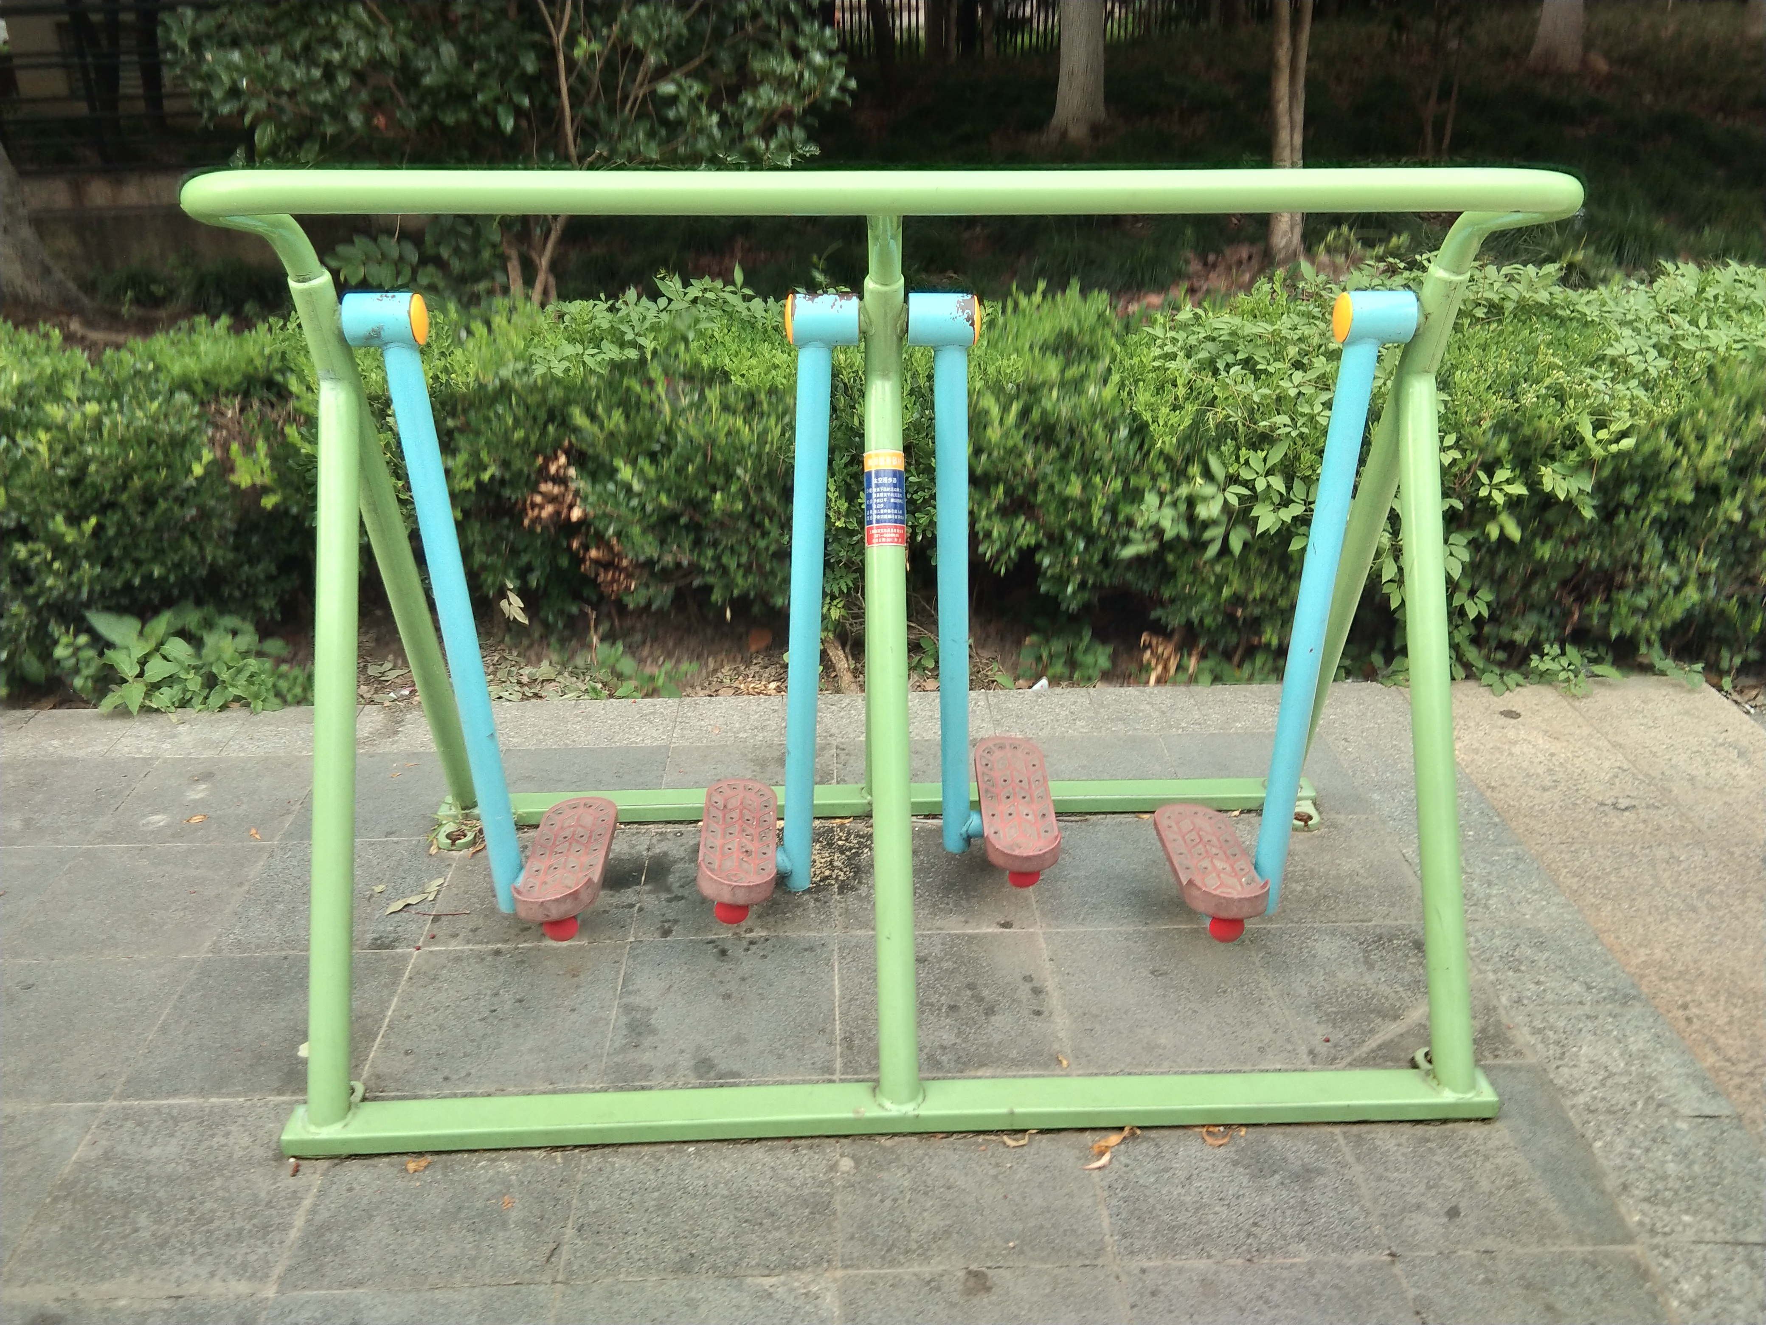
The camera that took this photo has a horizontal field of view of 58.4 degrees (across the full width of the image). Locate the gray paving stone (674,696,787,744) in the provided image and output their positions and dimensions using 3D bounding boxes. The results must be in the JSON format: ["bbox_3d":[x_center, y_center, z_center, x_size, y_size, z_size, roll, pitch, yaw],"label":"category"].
[{"bbox_3d":[-0.360,0.153,3.720,0.251,0.040,0.259,-1,24,-2],"label":"gray paving stone"}]

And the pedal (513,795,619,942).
[{"bbox_3d":[-0.570,0.373,2.885,0.138,0.104,0.388,-1,25,0],"label":"pedal"}]

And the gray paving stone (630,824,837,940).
[{"bbox_3d":[-0.277,0.440,3.059,0.374,0.040,0.408,-1,24,-2],"label":"gray paving stone"}]

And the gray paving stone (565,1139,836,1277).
[{"bbox_3d":[-0.254,0.772,2.341,0.388,0.040,0.408,-1,23,-1],"label":"gray paving stone"}]

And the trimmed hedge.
[{"bbox_3d":[-0.049,-0.497,3.966,4.700,0.820,0.880,-1,25,-1],"label":"trimmed hedge"}]

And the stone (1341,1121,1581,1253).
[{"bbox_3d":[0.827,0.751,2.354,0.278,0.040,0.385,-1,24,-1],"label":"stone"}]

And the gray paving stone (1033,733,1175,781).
[{"bbox_3d":[0.464,0.268,3.491,0.390,0.040,0.407,-1,23,-1],"label":"gray paving stone"}]

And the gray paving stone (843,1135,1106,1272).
[{"bbox_3d":[0.101,0.638,1.960,0.315,0.040,0.336,-1,24,-1],"label":"gray paving stone"}]

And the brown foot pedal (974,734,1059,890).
[{"bbox_3d":[0.250,0.277,2.993,0.138,0.085,0.383,-1,30,0],"label":"brown foot pedal"}]

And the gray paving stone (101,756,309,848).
[{"bbox_3d":[-1.448,0.312,3.447,0.395,0.040,0.407,-1,23,-1],"label":"gray paving stone"}]

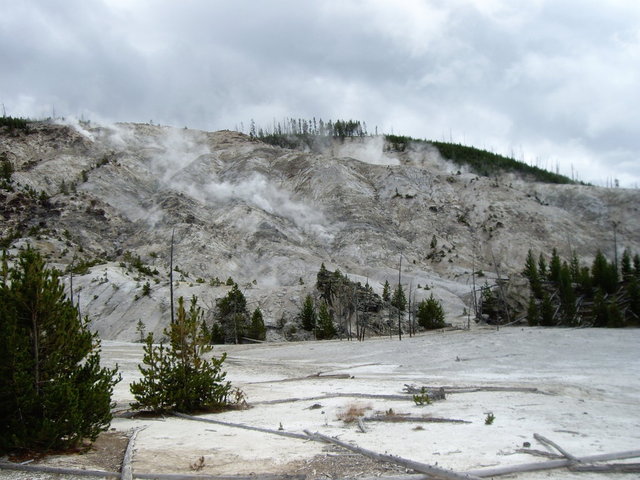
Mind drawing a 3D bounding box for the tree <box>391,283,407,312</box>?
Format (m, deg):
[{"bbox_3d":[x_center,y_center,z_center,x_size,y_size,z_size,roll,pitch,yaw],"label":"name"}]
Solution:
[{"bbox_3d":[8.938,6.547,80.000,1.820,3.420,1.820,0,-5,0],"label":"tree"}]

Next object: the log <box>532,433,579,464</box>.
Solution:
[{"bbox_3d":[5.365,4.739,16.050,0.120,0.120,2.118,1,-2,-7],"label":"log"}]

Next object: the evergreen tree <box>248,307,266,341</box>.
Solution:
[{"bbox_3d":[-5.693,7.606,64.000,1.590,3.097,1.590,0,-5,0],"label":"evergreen tree"}]

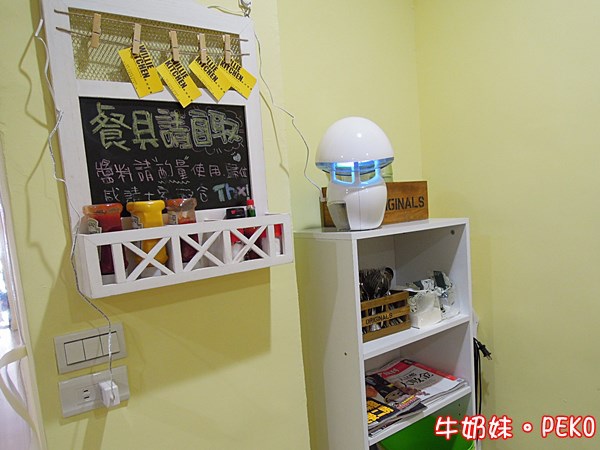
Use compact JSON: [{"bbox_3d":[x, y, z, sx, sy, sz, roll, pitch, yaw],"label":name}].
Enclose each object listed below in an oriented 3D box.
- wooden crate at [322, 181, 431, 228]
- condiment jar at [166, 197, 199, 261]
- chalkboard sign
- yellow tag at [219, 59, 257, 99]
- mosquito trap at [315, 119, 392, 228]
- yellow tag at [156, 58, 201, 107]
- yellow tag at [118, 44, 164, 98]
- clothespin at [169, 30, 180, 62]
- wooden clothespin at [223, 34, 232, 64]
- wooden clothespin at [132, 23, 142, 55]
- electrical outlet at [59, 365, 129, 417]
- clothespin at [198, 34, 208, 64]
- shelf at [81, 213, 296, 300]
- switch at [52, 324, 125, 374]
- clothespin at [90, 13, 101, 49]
[{"bbox_3d":[0.228,-0.064,1.246,0.262,0.115,0.160,-7,5,-32],"label":"wooden crate"},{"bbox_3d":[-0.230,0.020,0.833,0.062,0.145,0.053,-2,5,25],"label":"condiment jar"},{"bbox_3d":[-0.257,-0.137,0.868,0.336,0.236,0.012,-7,5,-32],"label":"chalkboard sign"},{"bbox_3d":[-0.139,-0.328,0.913,0.090,0.052,0.004,36,-17,-29],"label":"yellow tag"},{"bbox_3d":[0.139,-0.131,1.068,0.205,0.290,0.205,-4,5,-5],"label":"mosquito trap"},{"bbox_3d":[-0.247,-0.292,0.852,0.050,0.089,0.004,-46,24,-23],"label":"yellow tag"},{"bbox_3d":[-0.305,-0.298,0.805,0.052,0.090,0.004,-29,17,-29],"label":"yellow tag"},{"bbox_3d":[-0.255,-0.360,0.840,0.010,0.059,0.012,-7,6,-33],"label":"clothespin"},{"bbox_3d":[-0.159,-0.381,0.901,0.010,0.060,0.012,-1,3,-33],"label":"wooden clothespin"},{"bbox_3d":[-0.316,-0.361,0.805,0.010,0.063,0.012,6,-2,-33],"label":"wooden clothespin"},{"bbox_3d":[-0.392,0.322,0.803,0.118,0.071,0.010,-7,5,-32],"label":"electrical outlet"},{"bbox_3d":[-0.205,-0.369,0.872,0.010,0.059,0.012,-7,6,-33],"label":"clothespin"},{"bbox_3d":[-0.216,0.048,0.847,0.402,0.105,0.117,-7,6,-33],"label":"shelf"},{"bbox_3d":[-0.397,0.236,0.797,0.118,0.071,0.010,-7,5,-32],"label":"switch"},{"bbox_3d":[-0.374,-0.358,0.767,0.010,0.063,0.012,3,0,-33],"label":"clothespin"}]

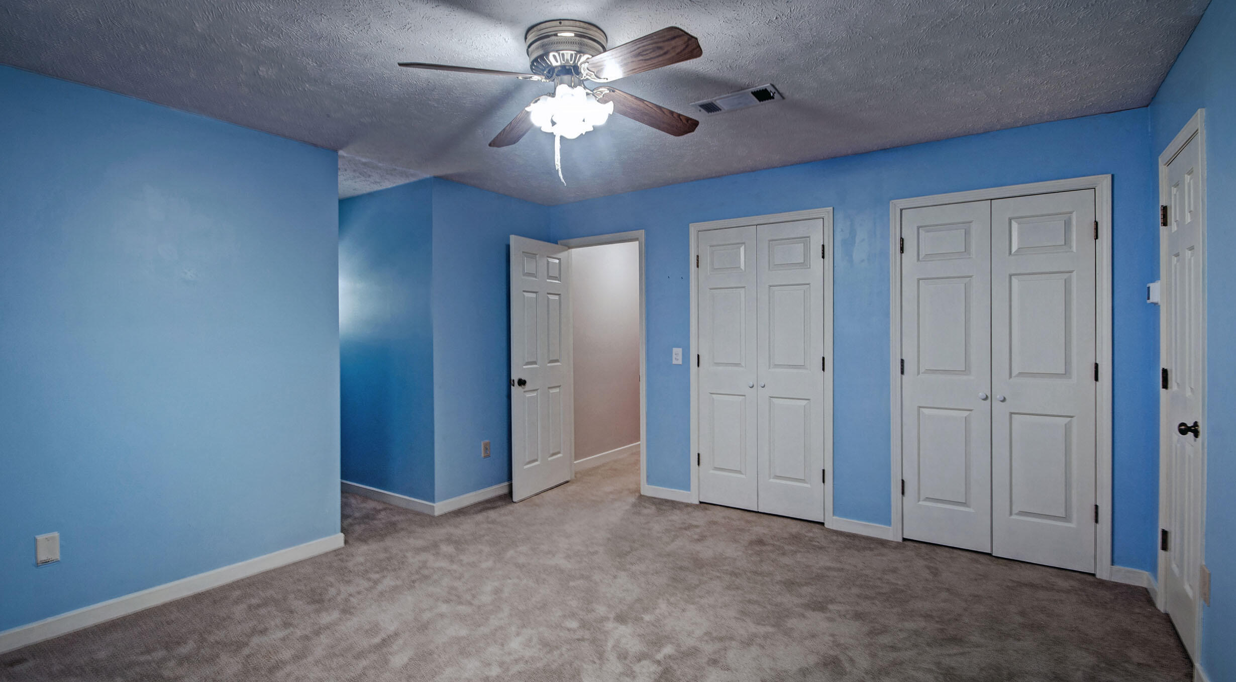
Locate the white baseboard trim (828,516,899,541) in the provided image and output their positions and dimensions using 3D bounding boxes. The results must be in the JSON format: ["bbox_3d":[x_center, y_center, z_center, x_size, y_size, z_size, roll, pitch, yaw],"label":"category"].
[{"bbox_3d":[1.576,1.204,3.316,0.406,0.085,0.020,0,0,31],"label":"white baseboard trim"}]

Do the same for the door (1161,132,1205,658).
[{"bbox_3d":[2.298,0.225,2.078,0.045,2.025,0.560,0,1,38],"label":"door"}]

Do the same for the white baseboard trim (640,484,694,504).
[{"bbox_3d":[0.397,1.203,4.035,0.447,0.085,0.020,0,0,31],"label":"white baseboard trim"}]

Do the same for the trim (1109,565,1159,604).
[{"bbox_3d":[2.571,1.207,2.552,0.152,0.083,0.283,0,0,35],"label":"trim"}]

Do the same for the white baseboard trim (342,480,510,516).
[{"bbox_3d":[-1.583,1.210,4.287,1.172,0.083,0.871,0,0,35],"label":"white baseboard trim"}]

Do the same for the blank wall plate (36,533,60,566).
[{"bbox_3d":[-2.470,0.905,2.228,0.010,0.120,0.072,0,1,38],"label":"blank wall plate"}]

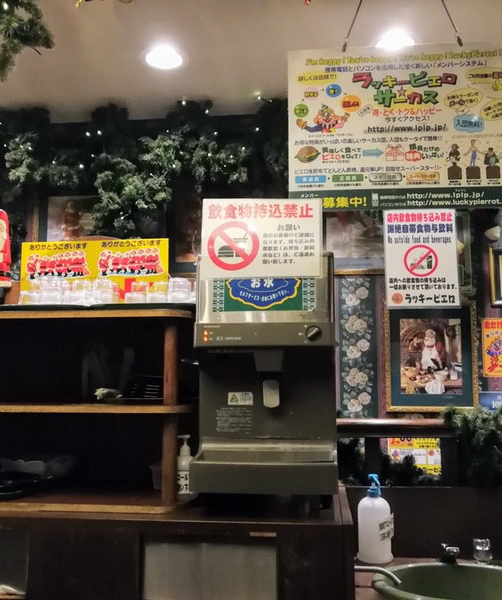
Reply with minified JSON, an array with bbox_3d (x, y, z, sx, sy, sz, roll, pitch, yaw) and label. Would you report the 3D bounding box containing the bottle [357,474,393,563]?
[{"bbox_3d":[0.364,0.643,1.847,0.100,0.246,0.105,0,-7,0],"label":"bottle"}]

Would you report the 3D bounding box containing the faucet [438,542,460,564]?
[{"bbox_3d":[0.563,0.721,1.774,0.060,0.058,0.090,-1,-7,6],"label":"faucet"}]

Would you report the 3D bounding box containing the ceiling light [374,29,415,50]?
[{"bbox_3d":[0.578,-1.043,2.489,0.155,0.040,0.155,-1,-7,6],"label":"ceiling light"}]

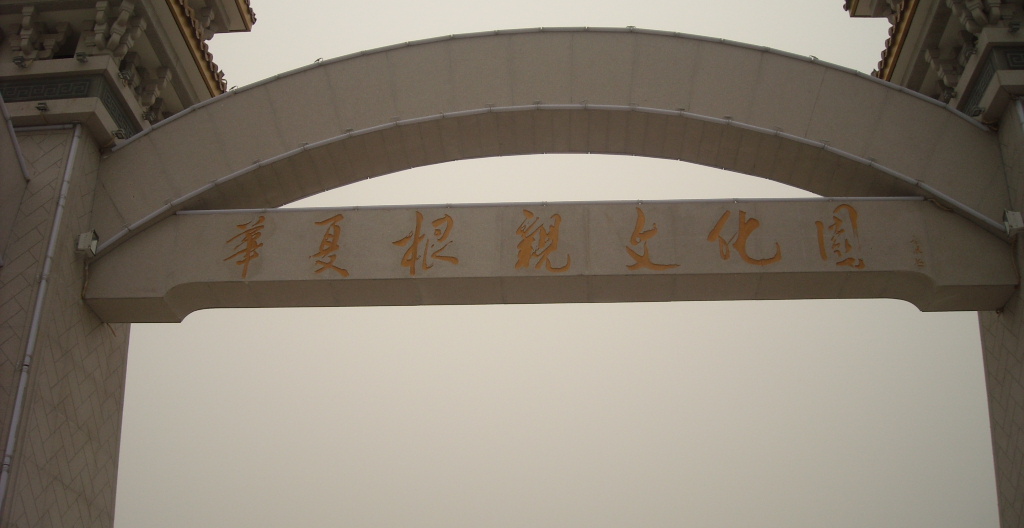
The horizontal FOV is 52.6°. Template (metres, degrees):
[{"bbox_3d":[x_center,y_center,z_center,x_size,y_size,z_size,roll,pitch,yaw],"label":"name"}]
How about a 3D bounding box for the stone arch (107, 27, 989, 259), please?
[{"bbox_3d":[0.644,-2.490,23.712,19.836,5.871,1.862,-1,-27,3],"label":"stone arch"}]

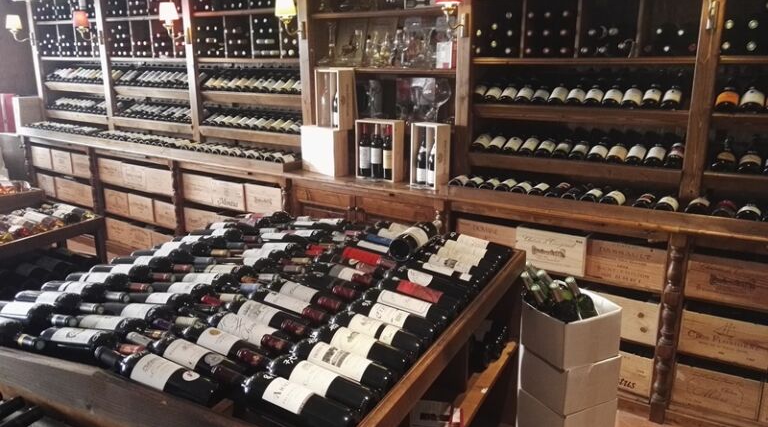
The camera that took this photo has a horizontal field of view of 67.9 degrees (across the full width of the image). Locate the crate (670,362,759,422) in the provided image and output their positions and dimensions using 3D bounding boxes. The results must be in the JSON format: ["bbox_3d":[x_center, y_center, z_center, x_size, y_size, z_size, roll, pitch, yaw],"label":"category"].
[{"bbox_3d":[1.568,0.745,2.692,0.335,0.190,0.430,9,17,30],"label":"crate"}]

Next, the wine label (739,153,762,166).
[{"bbox_3d":[1.556,-0.230,2.420,0.078,0.025,0.065,9,39,30],"label":"wine label"}]

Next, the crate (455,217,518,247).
[{"bbox_3d":[0.641,0.091,3.111,0.335,0.190,0.420,10,18,33],"label":"crate"}]

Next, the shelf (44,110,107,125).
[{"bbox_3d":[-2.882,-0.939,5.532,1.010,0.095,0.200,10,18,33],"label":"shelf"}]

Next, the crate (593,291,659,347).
[{"bbox_3d":[1.204,0.433,2.800,0.335,0.203,0.420,10,18,33],"label":"crate"}]

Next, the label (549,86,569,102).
[{"bbox_3d":[0.867,-0.590,2.815,0.076,0.035,0.095,8,37,29],"label":"label"}]

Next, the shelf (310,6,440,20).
[{"bbox_3d":[0.046,-1.202,3.453,1.010,0.030,0.270,10,18,33],"label":"shelf"}]

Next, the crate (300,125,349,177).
[{"bbox_3d":[-0.375,-0.392,3.559,0.110,0.285,0.317,-14,20,-43],"label":"crate"}]

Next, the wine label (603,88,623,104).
[{"bbox_3d":[1.061,-0.544,2.647,0.076,0.025,0.088,9,41,30],"label":"wine label"}]

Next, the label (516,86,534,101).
[{"bbox_3d":[0.708,-0.601,2.852,0.074,0.025,0.085,9,41,30],"label":"label"}]

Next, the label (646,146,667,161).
[{"bbox_3d":[1.252,-0.271,2.619,0.076,0.035,0.095,8,37,29],"label":"label"}]

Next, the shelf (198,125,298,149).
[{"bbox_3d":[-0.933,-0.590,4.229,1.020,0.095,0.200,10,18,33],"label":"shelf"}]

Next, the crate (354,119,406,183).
[{"bbox_3d":[-0.022,-0.375,3.384,0.265,0.342,0.106,9,17,31],"label":"crate"}]

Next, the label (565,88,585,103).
[{"bbox_3d":[0.922,-0.565,2.728,0.075,0.025,0.085,9,41,30],"label":"label"}]

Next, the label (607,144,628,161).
[{"bbox_3d":[1.148,-0.293,2.798,0.078,0.035,0.093,9,40,31],"label":"label"}]

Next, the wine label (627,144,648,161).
[{"bbox_3d":[1.176,-0.283,2.643,0.076,0.025,0.082,9,39,30],"label":"wine label"}]

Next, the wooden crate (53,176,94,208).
[{"bbox_3d":[-2.600,-0.220,5.114,0.565,0.191,0.360,10,17,32],"label":"wooden crate"}]

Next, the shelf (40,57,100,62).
[{"bbox_3d":[-2.579,-1.337,4.950,0.919,0.026,0.300,9,17,31],"label":"shelf"}]

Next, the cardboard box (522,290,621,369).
[{"bbox_3d":[0.762,0.466,2.321,0.292,0.204,0.243,-8,15,-25],"label":"cardboard box"}]

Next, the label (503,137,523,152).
[{"bbox_3d":[0.667,-0.352,2.948,0.076,0.035,0.095,8,37,29],"label":"label"}]

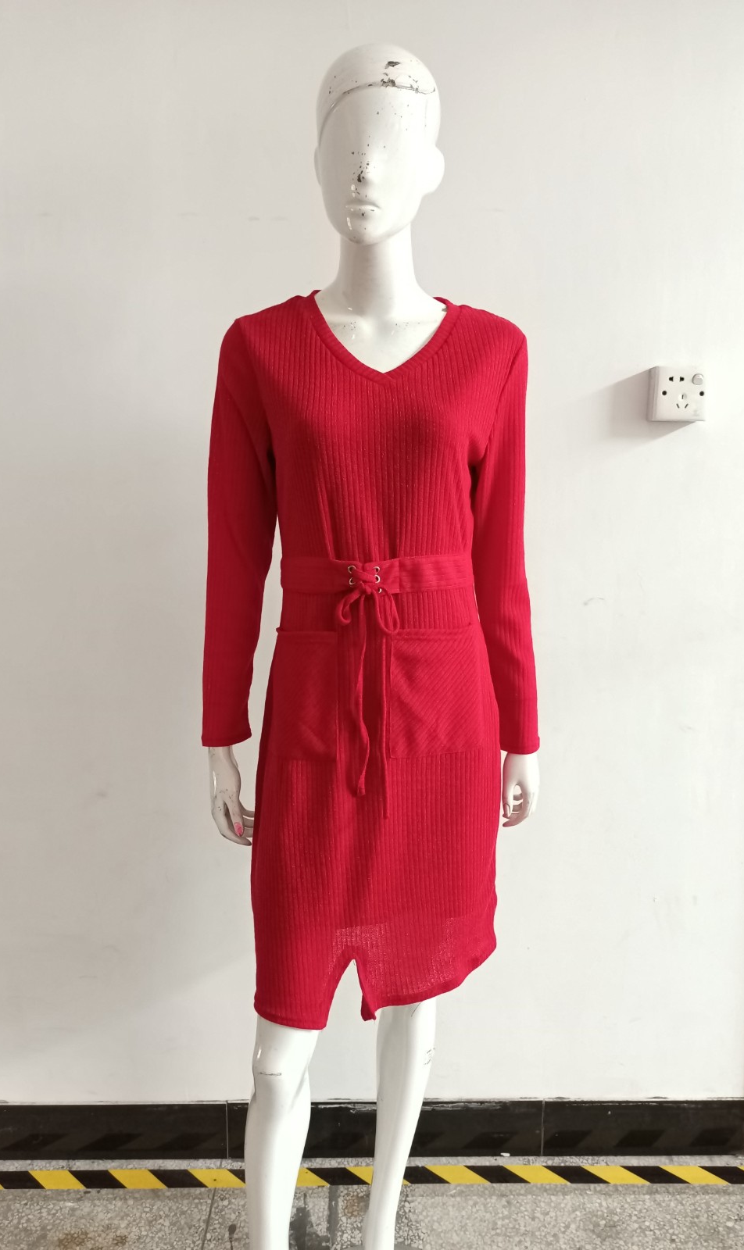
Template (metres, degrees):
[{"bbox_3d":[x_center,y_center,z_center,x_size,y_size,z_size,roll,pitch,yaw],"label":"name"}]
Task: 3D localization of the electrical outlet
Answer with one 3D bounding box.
[{"bbox_3d":[0.498,-0.374,1.469,0.086,0.086,0.039,0,10,0],"label":"electrical outlet"}]

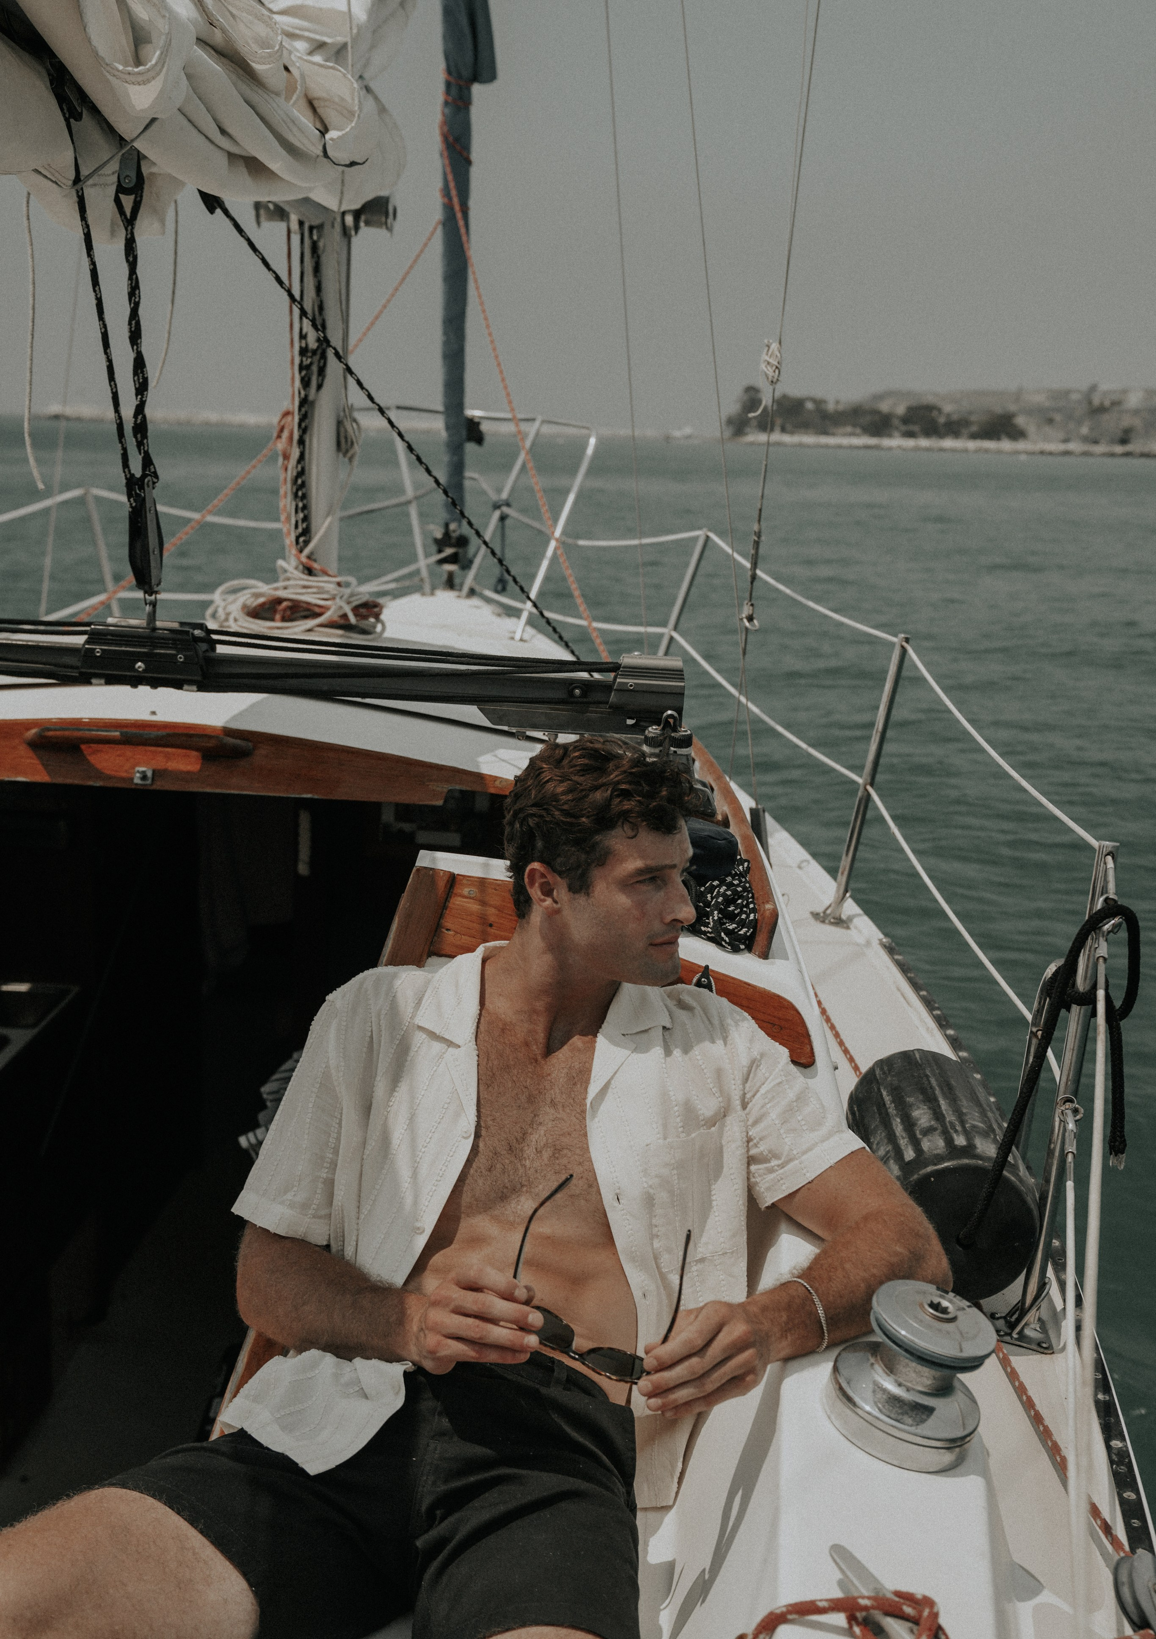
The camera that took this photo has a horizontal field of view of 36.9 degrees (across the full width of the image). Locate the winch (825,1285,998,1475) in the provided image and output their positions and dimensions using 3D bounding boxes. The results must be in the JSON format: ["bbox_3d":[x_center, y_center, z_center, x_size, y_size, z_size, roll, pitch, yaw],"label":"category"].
[{"bbox_3d":[0.315,0.511,1.615,0.145,0.120,0.145,15,17,0],"label":"winch"}]

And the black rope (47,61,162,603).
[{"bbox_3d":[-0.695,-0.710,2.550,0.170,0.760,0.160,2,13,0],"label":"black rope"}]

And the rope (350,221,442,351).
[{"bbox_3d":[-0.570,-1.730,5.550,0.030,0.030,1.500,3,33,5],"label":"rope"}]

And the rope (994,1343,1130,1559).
[{"bbox_3d":[0.525,0.680,1.897,0.025,0.025,0.450,1,10,-3],"label":"rope"}]

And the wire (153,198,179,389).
[{"bbox_3d":[-0.690,-0.879,2.900,0.040,0.310,0.035,2,13,0],"label":"wire"}]

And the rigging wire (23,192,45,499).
[{"bbox_3d":[-0.864,-0.755,2.750,0.035,0.470,0.030,2,13,0],"label":"rigging wire"}]

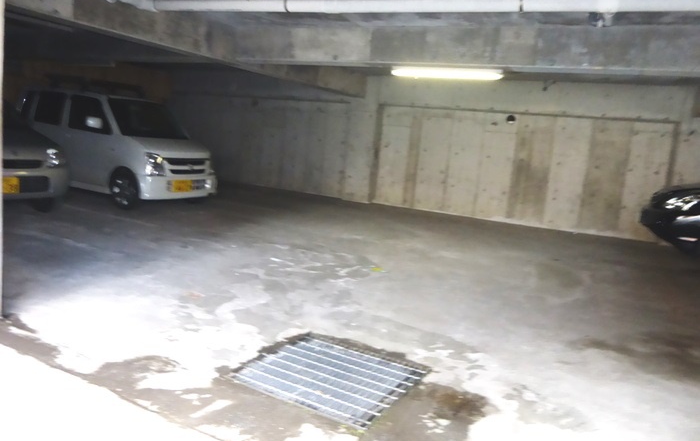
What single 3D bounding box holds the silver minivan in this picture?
[{"bbox_3d":[-3.725,-1.197,8.152,3.395,1.645,1.475,10,11,28],"label":"silver minivan"}]

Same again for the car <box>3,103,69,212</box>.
[{"bbox_3d":[-4.972,-0.940,6.060,3.395,1.530,1.475,10,11,29],"label":"car"}]

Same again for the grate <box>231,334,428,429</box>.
[{"bbox_3d":[-0.090,0.865,2.803,0.800,0.050,0.735,10,11,28],"label":"grate"}]

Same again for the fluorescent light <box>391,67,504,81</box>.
[{"bbox_3d":[1.026,-1.581,5.450,1.230,0.100,0.110,9,10,22],"label":"fluorescent light"}]

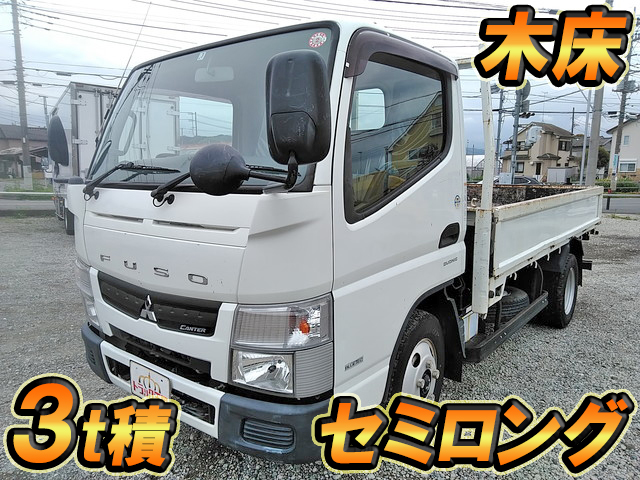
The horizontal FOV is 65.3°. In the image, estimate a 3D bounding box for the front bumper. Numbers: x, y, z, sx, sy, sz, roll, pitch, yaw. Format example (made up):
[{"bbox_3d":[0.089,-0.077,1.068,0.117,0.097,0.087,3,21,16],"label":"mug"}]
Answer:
[{"bbox_3d":[-0.661,0.639,2.354,1.690,0.270,0.320,7,11,39],"label":"front bumper"}]

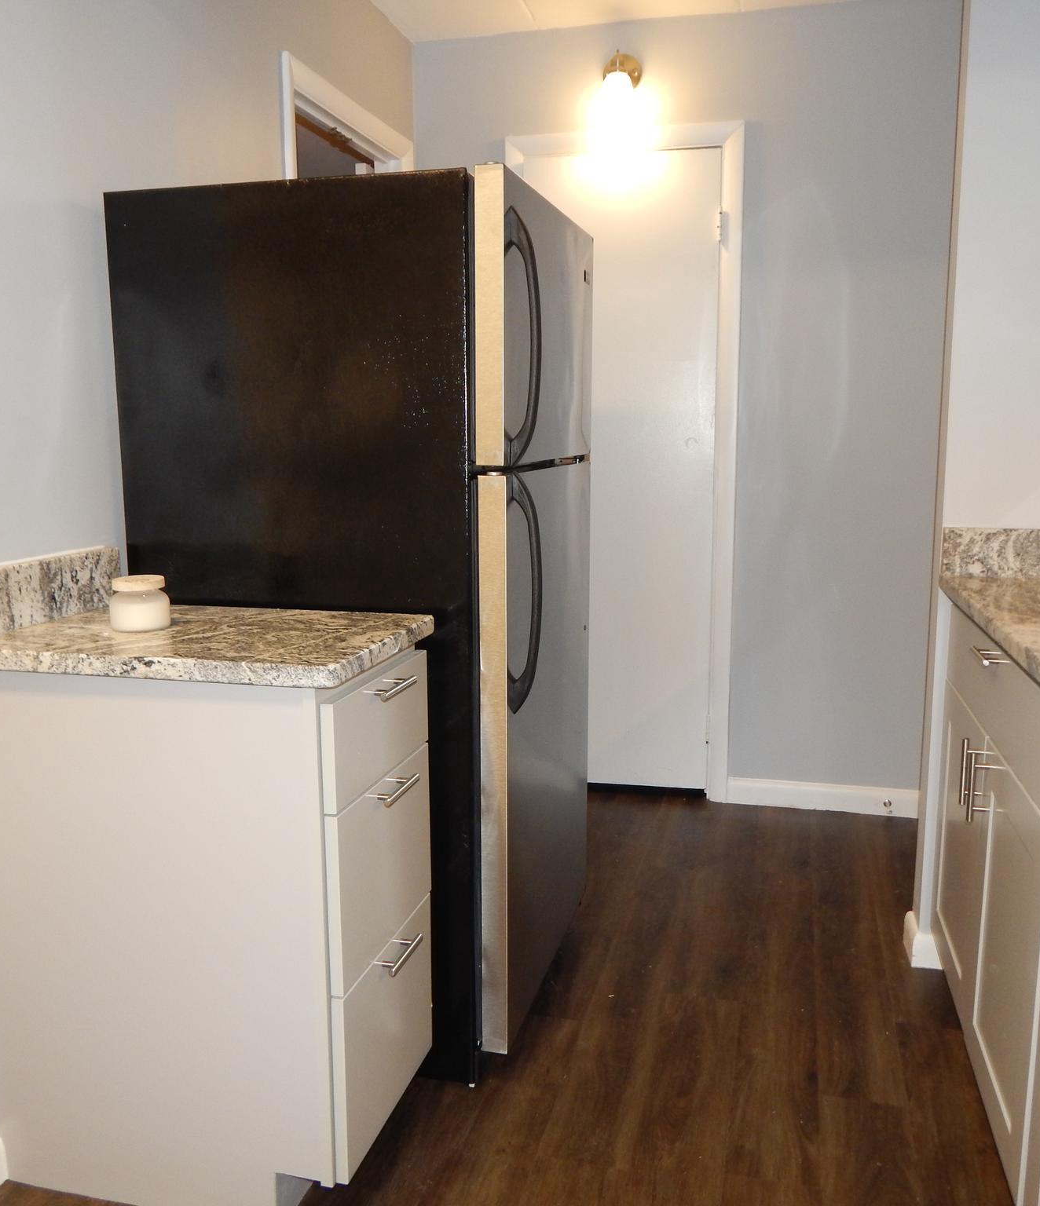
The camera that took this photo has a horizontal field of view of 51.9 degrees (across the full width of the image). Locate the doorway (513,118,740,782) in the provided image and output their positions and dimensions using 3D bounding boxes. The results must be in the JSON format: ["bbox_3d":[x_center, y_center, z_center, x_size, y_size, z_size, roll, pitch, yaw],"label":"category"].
[{"bbox_3d":[0.333,-0.414,3.522,0.740,2.150,0.130,2,9,14],"label":"doorway"}]

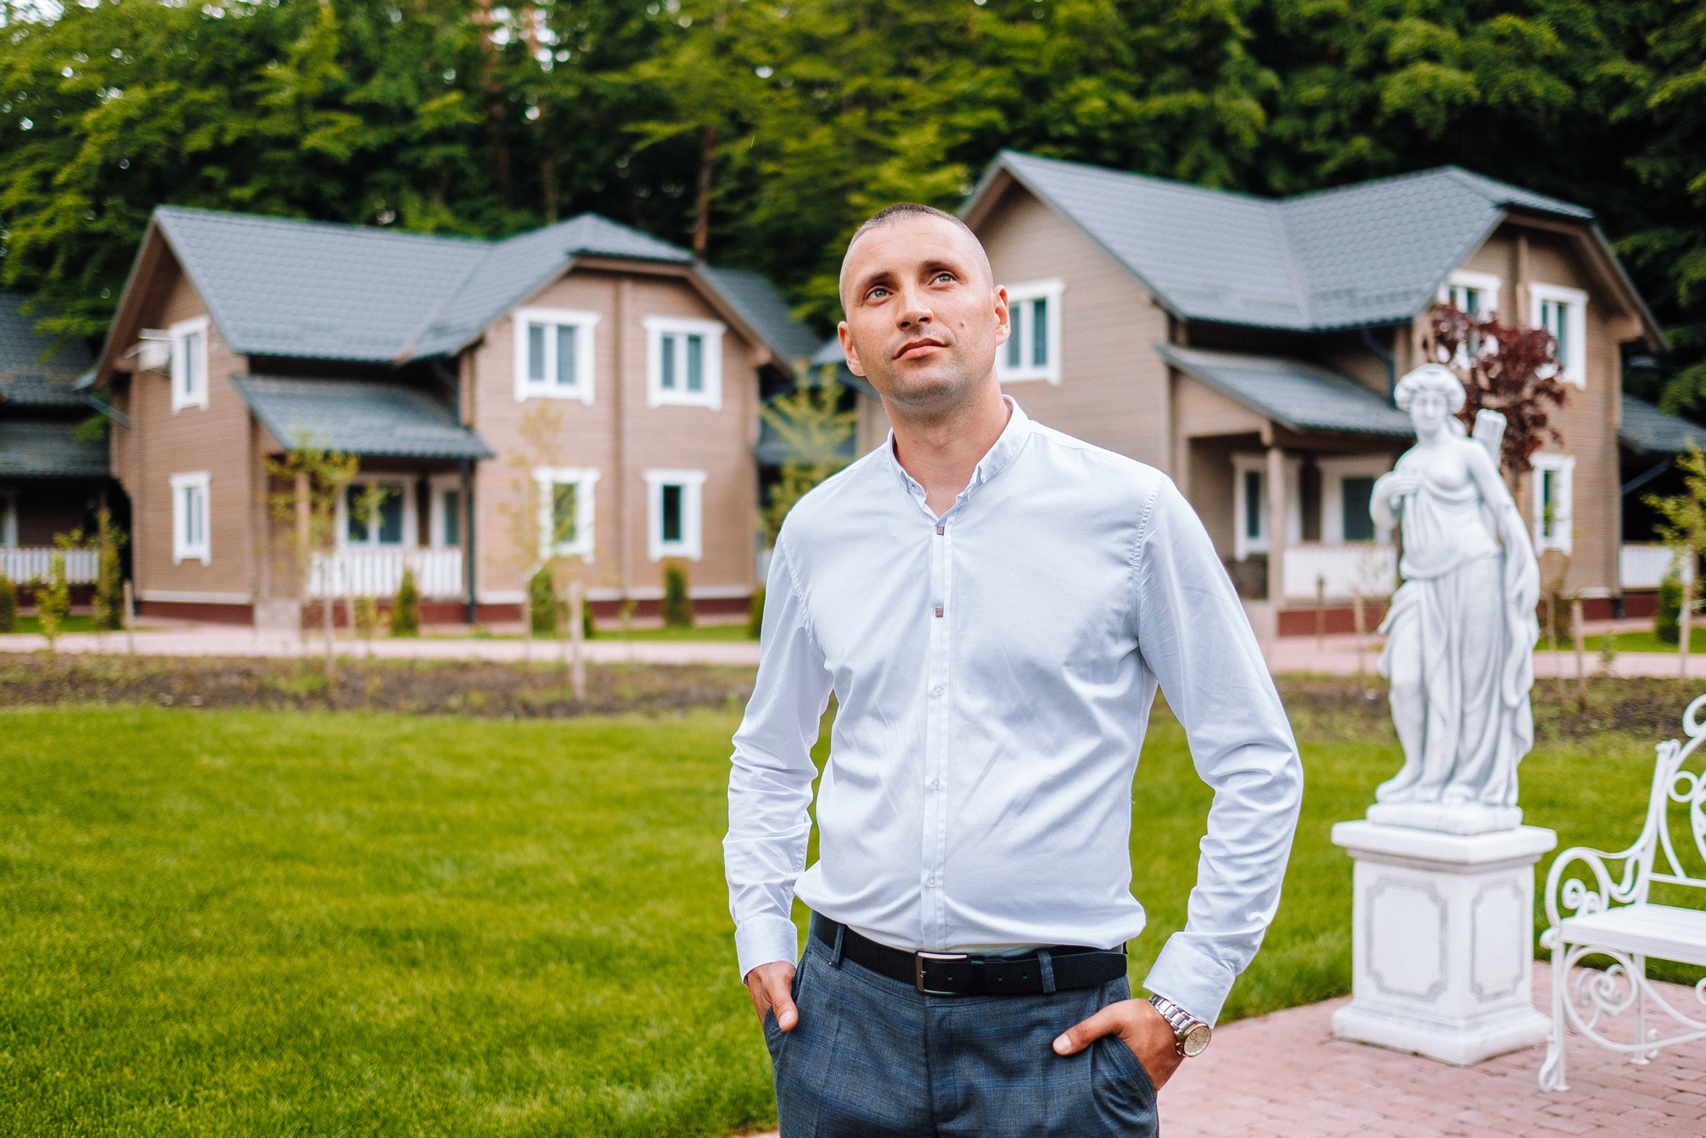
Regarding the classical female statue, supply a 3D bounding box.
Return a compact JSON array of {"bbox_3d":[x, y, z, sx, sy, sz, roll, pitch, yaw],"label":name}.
[{"bbox_3d":[1.760,0.073,4.860,0.340,1.344,0.430,-1,1,-43],"label":"classical female statue"}]

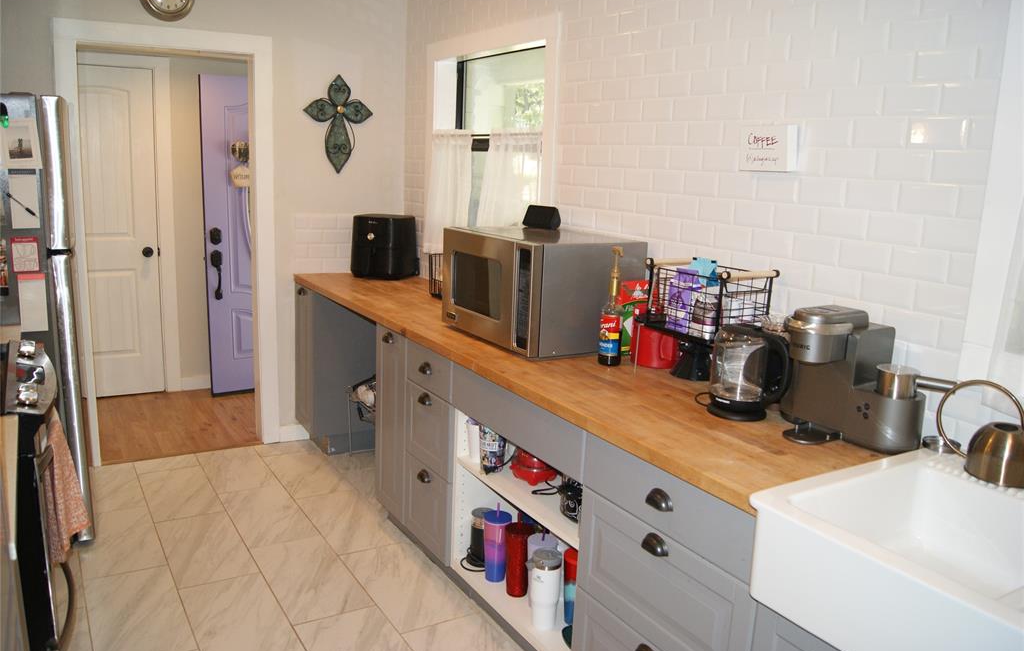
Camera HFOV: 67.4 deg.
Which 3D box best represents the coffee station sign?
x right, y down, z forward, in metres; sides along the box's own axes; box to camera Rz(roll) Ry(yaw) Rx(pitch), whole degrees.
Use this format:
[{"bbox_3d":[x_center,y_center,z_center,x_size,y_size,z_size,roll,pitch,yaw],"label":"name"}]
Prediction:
[{"bbox_3d":[0.735,-0.507,2.201,0.040,0.130,0.173,-5,14,-32],"label":"coffee station sign"}]

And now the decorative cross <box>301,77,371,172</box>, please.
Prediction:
[{"bbox_3d":[-0.921,-1.070,4.090,0.388,0.517,0.035,-5,14,-32],"label":"decorative cross"}]

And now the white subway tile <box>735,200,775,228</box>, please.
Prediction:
[{"bbox_3d":[0.724,-0.334,2.291,0.009,0.075,0.150,-5,14,-31],"label":"white subway tile"}]

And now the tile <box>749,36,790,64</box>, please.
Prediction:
[{"bbox_3d":[0.744,-0.793,2.219,0.009,0.076,0.150,-5,14,-32],"label":"tile"}]

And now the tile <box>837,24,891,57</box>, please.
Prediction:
[{"bbox_3d":[0.891,-0.724,1.953,0.010,0.076,0.152,-5,14,-32],"label":"tile"}]

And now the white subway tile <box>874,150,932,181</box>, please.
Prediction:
[{"bbox_3d":[0.979,-0.401,1.923,0.010,0.077,0.151,-6,15,-32],"label":"white subway tile"}]

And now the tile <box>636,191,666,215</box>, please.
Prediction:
[{"bbox_3d":[0.489,-0.427,2.705,0.010,0.079,0.153,-5,14,-32],"label":"tile"}]

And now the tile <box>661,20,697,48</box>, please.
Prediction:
[{"bbox_3d":[0.547,-0.943,2.512,0.009,0.076,0.150,-5,14,-32],"label":"tile"}]

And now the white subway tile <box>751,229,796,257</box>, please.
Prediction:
[{"bbox_3d":[0.763,-0.248,2.270,0.009,0.076,0.150,-5,14,-32],"label":"white subway tile"}]

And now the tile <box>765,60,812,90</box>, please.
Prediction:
[{"bbox_3d":[0.781,-0.703,2.173,0.009,0.076,0.150,-5,14,-32],"label":"tile"}]

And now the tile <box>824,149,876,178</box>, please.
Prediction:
[{"bbox_3d":[0.892,-0.427,2.030,0.010,0.079,0.153,-5,14,-32],"label":"tile"}]

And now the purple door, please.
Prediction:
[{"bbox_3d":[-1.548,-0.566,5.077,0.910,2.030,0.045,-6,15,-32],"label":"purple door"}]

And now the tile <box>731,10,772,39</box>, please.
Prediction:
[{"bbox_3d":[0.712,-0.891,2.285,0.009,0.076,0.152,-7,15,-32],"label":"tile"}]

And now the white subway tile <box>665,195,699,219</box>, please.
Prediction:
[{"bbox_3d":[0.564,-0.393,2.546,0.010,0.076,0.152,-5,14,-32],"label":"white subway tile"}]

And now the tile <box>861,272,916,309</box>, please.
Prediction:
[{"bbox_3d":[0.964,-0.089,1.969,0.010,0.076,0.152,-5,14,-32],"label":"tile"}]

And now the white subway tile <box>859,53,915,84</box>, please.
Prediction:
[{"bbox_3d":[0.928,-0.634,1.905,0.010,0.076,0.152,-5,14,-32],"label":"white subway tile"}]

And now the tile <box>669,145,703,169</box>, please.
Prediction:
[{"bbox_3d":[0.576,-0.553,2.543,0.010,0.079,0.153,-5,14,-32],"label":"tile"}]

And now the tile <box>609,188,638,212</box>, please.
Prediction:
[{"bbox_3d":[0.407,-0.457,2.811,0.009,0.076,0.150,-5,14,-32],"label":"tile"}]

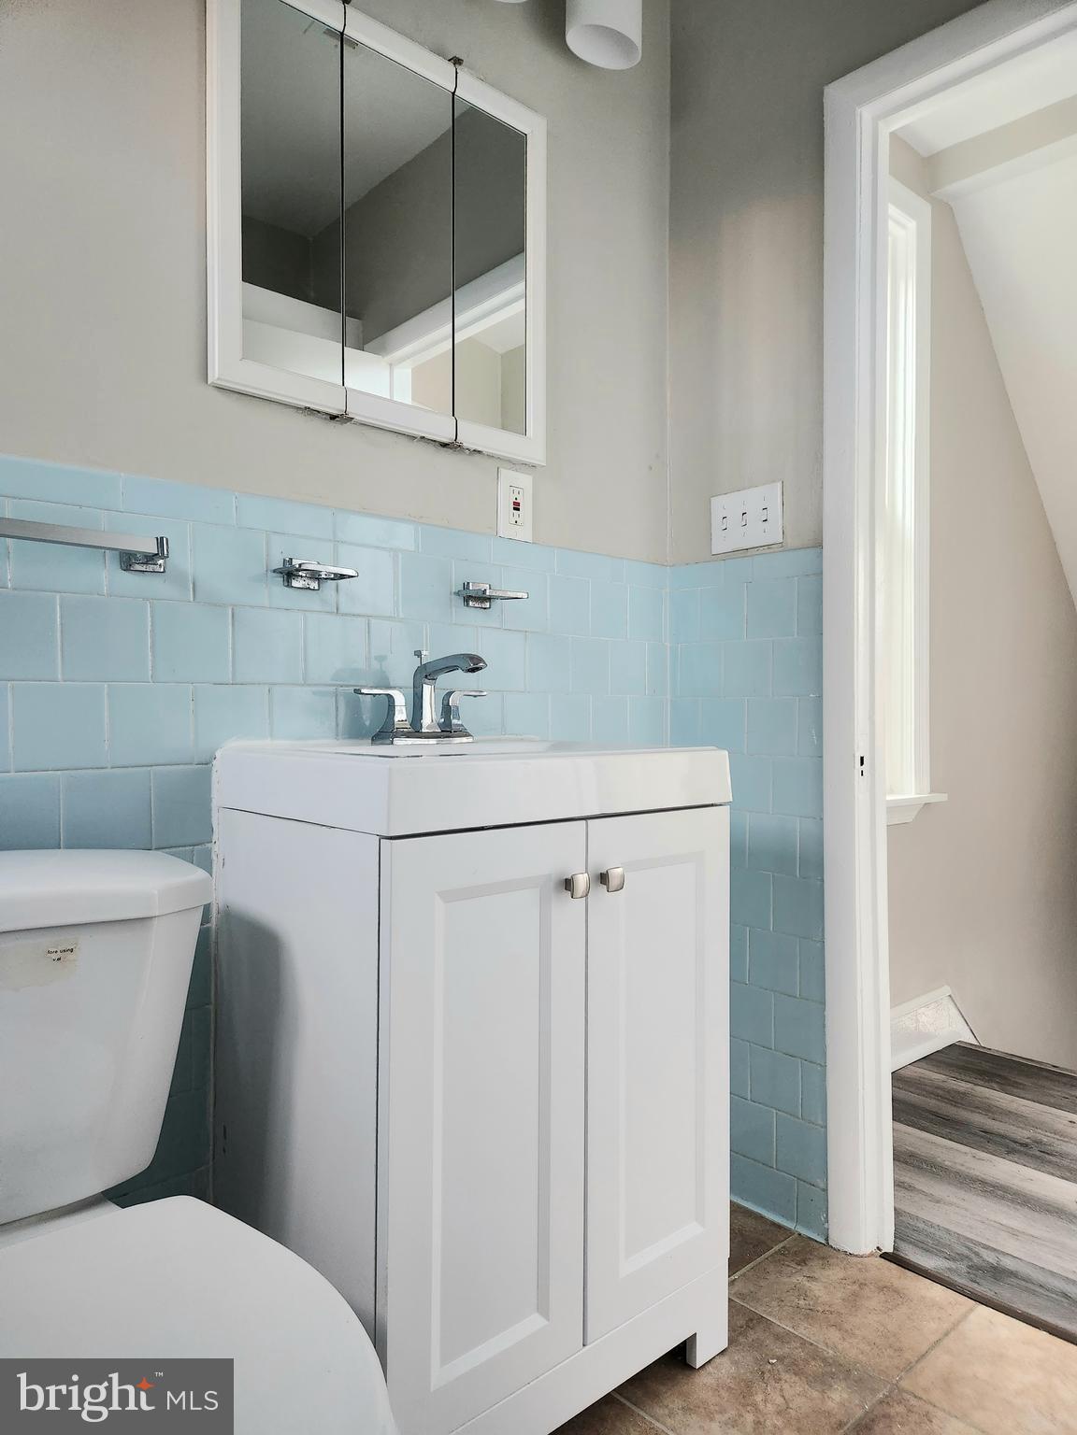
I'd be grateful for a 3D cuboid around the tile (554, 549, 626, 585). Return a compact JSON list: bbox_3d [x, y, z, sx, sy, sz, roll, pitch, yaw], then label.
[{"bbox_3d":[0.098,-0.285,1.804,0.184,0.049,0.010,0,-1,-43],"label":"tile"}]

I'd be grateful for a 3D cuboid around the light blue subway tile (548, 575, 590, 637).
[{"bbox_3d":[0.056,-0.209,1.788,0.108,0.108,0.010,0,0,-43],"label":"light blue subway tile"}]

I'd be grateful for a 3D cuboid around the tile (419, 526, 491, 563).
[{"bbox_3d":[-0.139,-0.285,1.579,0.152,0.045,0.009,0,0,-43],"label":"tile"}]

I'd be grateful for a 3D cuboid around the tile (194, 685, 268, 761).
[{"bbox_3d":[-0.425,0.011,1.316,0.108,0.108,0.009,0,0,-43],"label":"tile"}]

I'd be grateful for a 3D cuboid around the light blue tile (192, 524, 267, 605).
[{"bbox_3d":[-0.429,-0.209,1.329,0.108,0.108,0.010,0,0,-43],"label":"light blue tile"}]

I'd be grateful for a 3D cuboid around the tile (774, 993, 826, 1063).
[{"bbox_3d":[0.477,0.564,1.740,0.010,0.108,0.102,0,-1,-43],"label":"tile"}]

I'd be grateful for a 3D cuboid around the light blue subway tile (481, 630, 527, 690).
[{"bbox_3d":[-0.063,-0.099,1.653,0.102,0.105,0.010,0,-1,-43],"label":"light blue subway tile"}]

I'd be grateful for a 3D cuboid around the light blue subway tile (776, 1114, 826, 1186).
[{"bbox_3d":[0.475,0.780,1.722,0.009,0.108,0.108,0,0,-42],"label":"light blue subway tile"}]

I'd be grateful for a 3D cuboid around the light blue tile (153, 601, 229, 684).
[{"bbox_3d":[-0.469,-0.099,1.290,0.108,0.108,0.010,0,0,-43],"label":"light blue tile"}]

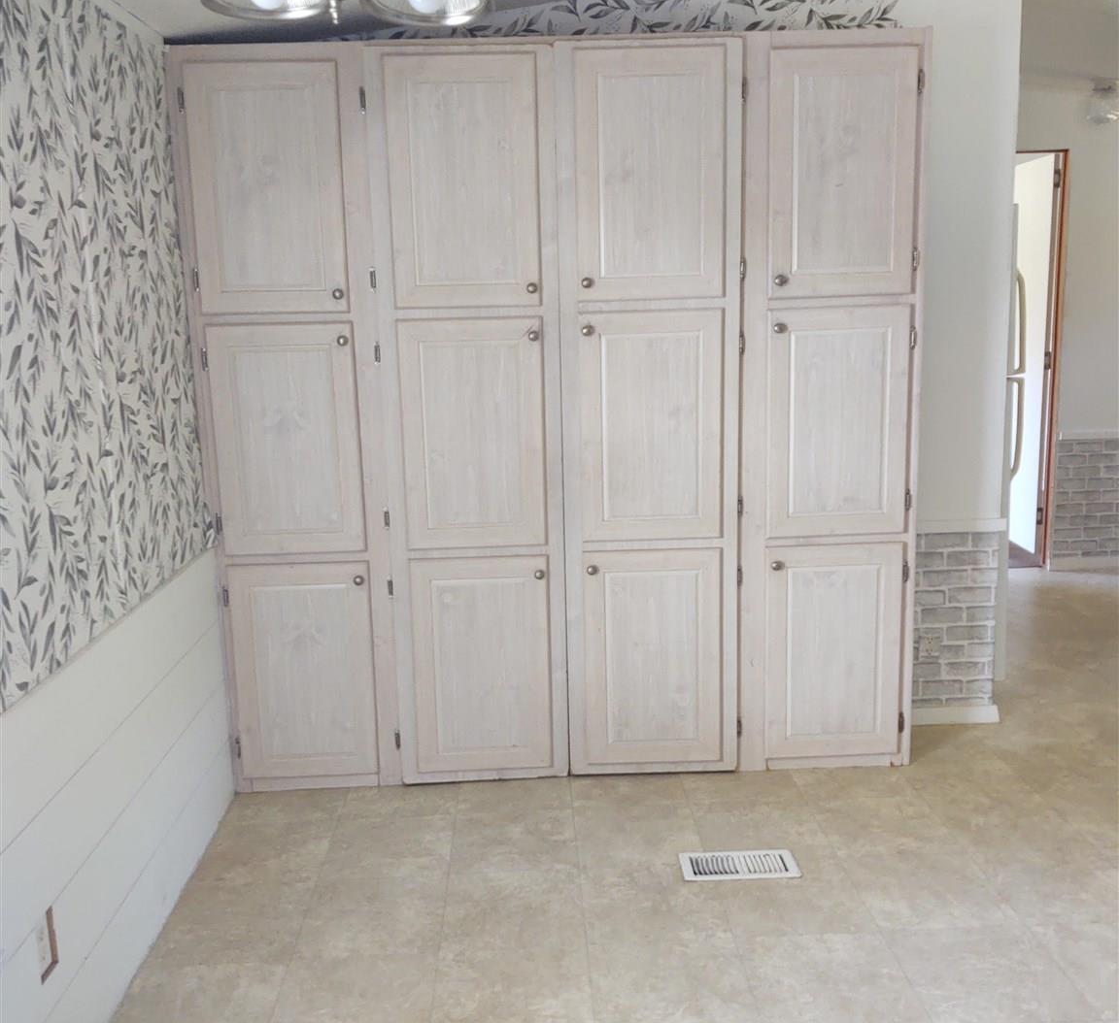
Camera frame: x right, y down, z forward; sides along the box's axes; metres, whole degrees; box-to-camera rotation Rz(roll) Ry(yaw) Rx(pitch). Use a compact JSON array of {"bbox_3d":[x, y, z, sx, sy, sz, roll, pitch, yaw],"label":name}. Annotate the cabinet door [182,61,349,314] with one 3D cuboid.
[{"bbox_3d":[-0.786,-0.869,3.151,0.405,0.658,0.025,-2,11,-2],"label":"cabinet door"}]

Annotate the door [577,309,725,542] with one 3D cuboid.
[{"bbox_3d":[0.265,-0.237,3.312,0.403,0.657,0.027,-2,11,-1],"label":"door"}]

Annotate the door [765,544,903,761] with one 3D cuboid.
[{"bbox_3d":[0.815,0.416,3.465,0.403,0.657,0.025,-2,11,-2],"label":"door"}]

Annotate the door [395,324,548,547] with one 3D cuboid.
[{"bbox_3d":[-0.241,-0.214,3.301,0.403,0.654,0.027,-2,11,-1],"label":"door"}]

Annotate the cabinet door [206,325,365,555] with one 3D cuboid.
[{"bbox_3d":[-0.767,-0.198,3.288,0.405,0.654,0.027,-2,11,-1],"label":"cabinet door"}]

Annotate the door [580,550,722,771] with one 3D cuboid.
[{"bbox_3d":[0.278,0.438,3.447,0.406,0.662,0.027,-2,11,-1],"label":"door"}]

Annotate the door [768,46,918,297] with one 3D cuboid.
[{"bbox_3d":[0.777,-0.926,3.200,0.402,0.659,0.025,-2,11,-2],"label":"door"}]

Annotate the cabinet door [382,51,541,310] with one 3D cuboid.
[{"bbox_3d":[-0.259,-0.893,3.165,0.408,0.666,0.027,-2,11,-1],"label":"cabinet door"}]

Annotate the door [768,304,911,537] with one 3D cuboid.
[{"bbox_3d":[0.796,-0.251,3.333,0.401,0.657,0.025,-2,11,-2],"label":"door"}]

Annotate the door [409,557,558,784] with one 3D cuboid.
[{"bbox_3d":[-0.225,0.449,3.411,0.400,0.650,0.025,-2,11,-2],"label":"door"}]

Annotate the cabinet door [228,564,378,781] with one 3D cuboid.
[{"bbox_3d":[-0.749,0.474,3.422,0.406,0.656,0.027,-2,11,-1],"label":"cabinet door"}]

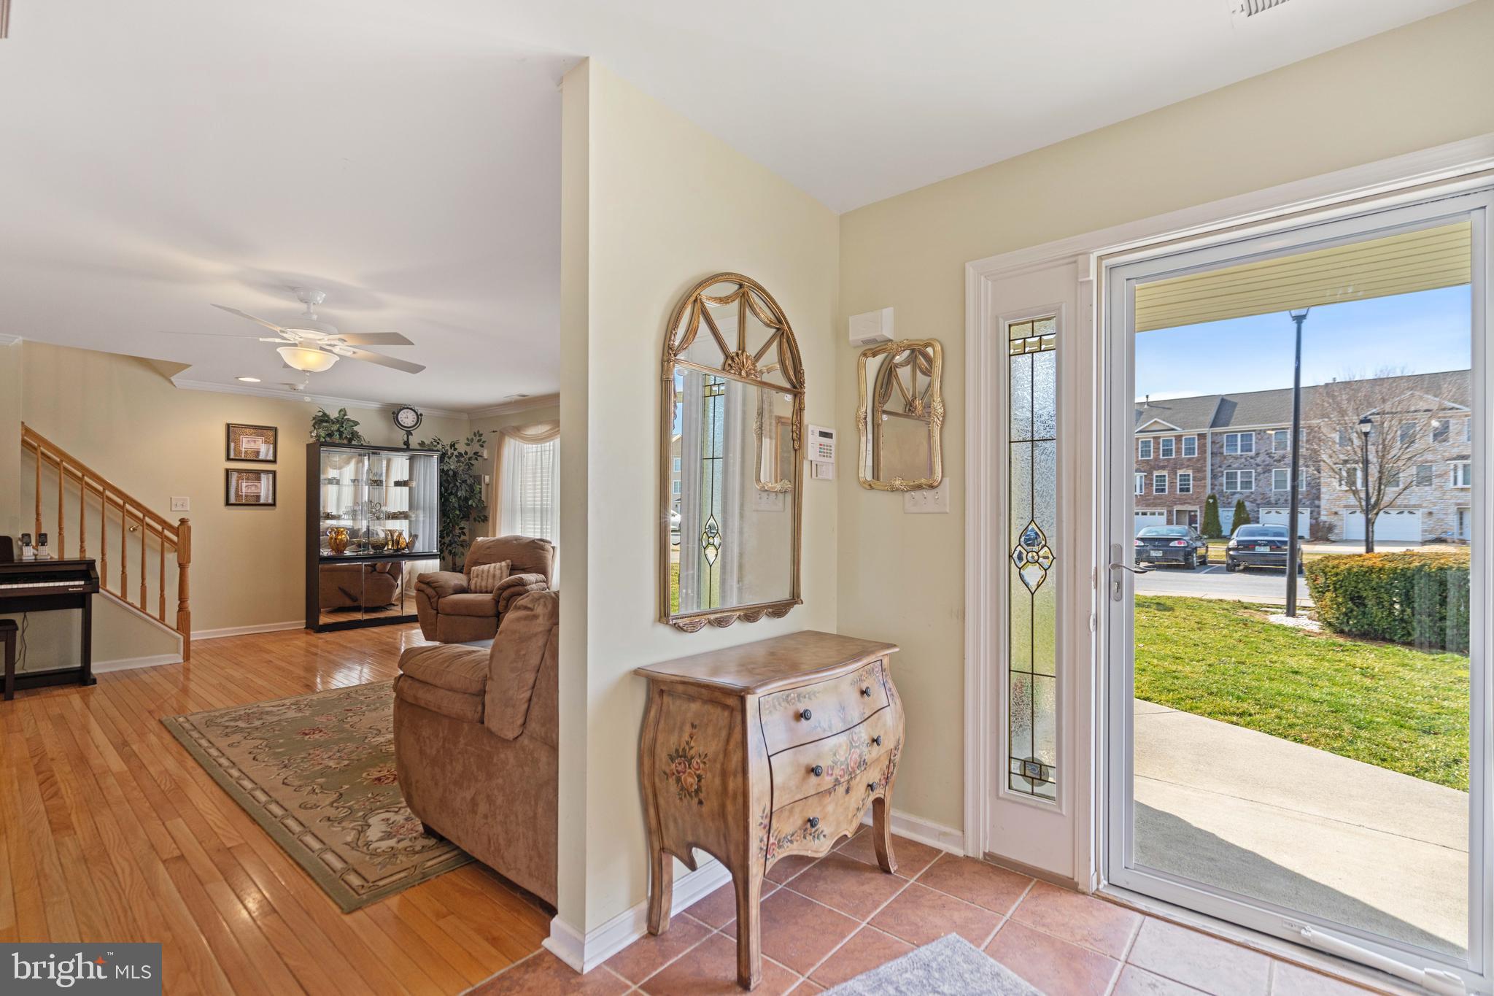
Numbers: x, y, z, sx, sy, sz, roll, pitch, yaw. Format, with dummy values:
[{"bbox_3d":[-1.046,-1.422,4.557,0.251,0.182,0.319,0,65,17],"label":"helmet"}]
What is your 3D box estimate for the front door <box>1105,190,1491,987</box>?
[{"bbox_3d":[1.516,0.248,1.887,0.880,2.010,0.045,0,-1,40],"label":"front door"}]

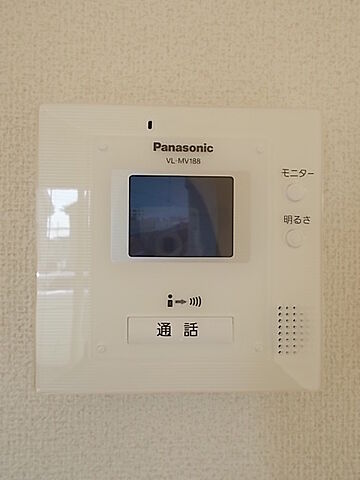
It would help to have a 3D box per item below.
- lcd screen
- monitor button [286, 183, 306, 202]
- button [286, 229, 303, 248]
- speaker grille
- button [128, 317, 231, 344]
[{"bbox_3d":[0.001,-0.012,0.211,0.053,0.041,0.004,0,0,-2],"label":"lcd screen"},{"bbox_3d":[0.059,-0.024,0.212,0.009,0.009,0.004,0,0,-2],"label":"monitor button"},{"bbox_3d":[0.058,-0.001,0.212,0.009,0.010,0.004,0,0,-2],"label":"button"},{"bbox_3d":[0.057,0.045,0.212,0.015,0.025,0.003,0,0,-2],"label":"speaker grille"},{"bbox_3d":[0.000,0.046,0.210,0.054,0.014,0.004,0,0,-2],"label":"button"}]

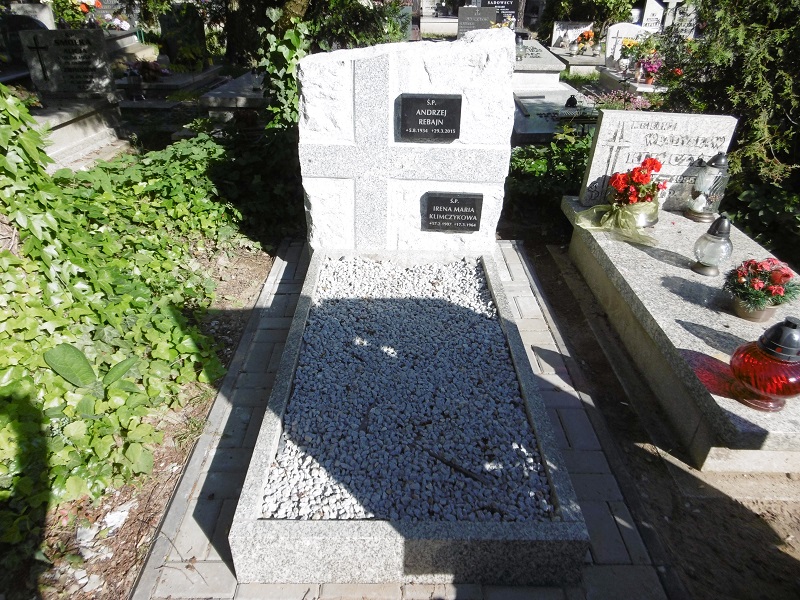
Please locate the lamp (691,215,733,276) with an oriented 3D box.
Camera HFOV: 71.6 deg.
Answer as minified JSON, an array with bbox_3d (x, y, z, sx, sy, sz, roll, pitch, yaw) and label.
[{"bbox_3d":[1.337,-0.236,2.354,0.145,0.250,0.145,0,31,0],"label":"lamp"}]

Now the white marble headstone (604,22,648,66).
[{"bbox_3d":[3.019,-3.292,7.160,0.680,0.520,0.100,3,31,4],"label":"white marble headstone"}]

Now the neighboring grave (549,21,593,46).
[{"bbox_3d":[2.732,-4.204,8.770,0.620,0.380,0.090,2,31,3],"label":"neighboring grave"}]

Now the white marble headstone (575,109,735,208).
[{"bbox_3d":[1.352,-0.736,2.942,0.660,0.505,0.080,3,31,4],"label":"white marble headstone"}]

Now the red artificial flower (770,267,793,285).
[{"bbox_3d":[1.439,-0.090,2.094,0.080,0.065,0.080,11,33,17],"label":"red artificial flower"}]

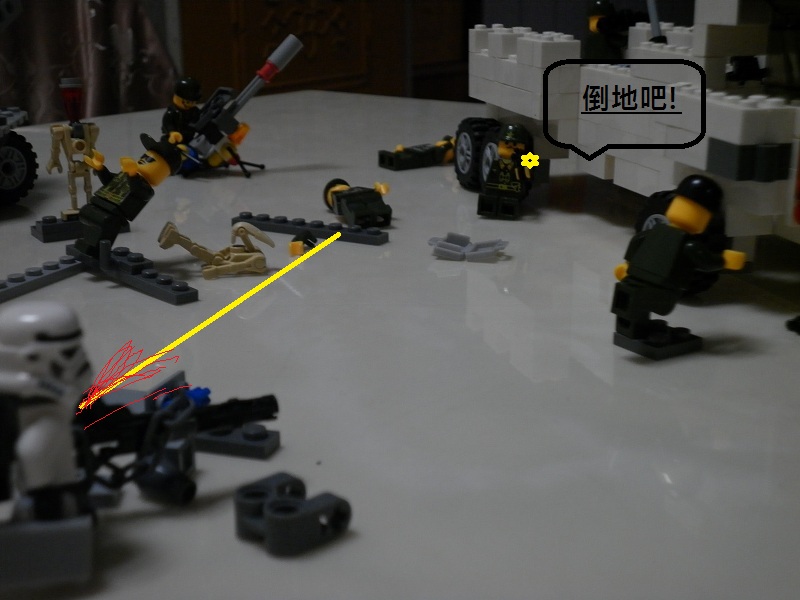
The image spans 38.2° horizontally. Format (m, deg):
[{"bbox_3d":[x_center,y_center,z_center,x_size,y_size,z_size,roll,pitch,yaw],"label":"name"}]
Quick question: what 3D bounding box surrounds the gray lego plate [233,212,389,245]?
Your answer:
[{"bbox_3d":[-0.034,-0.027,0.429,0.064,0.005,0.008,8,19,27],"label":"gray lego plate"}]

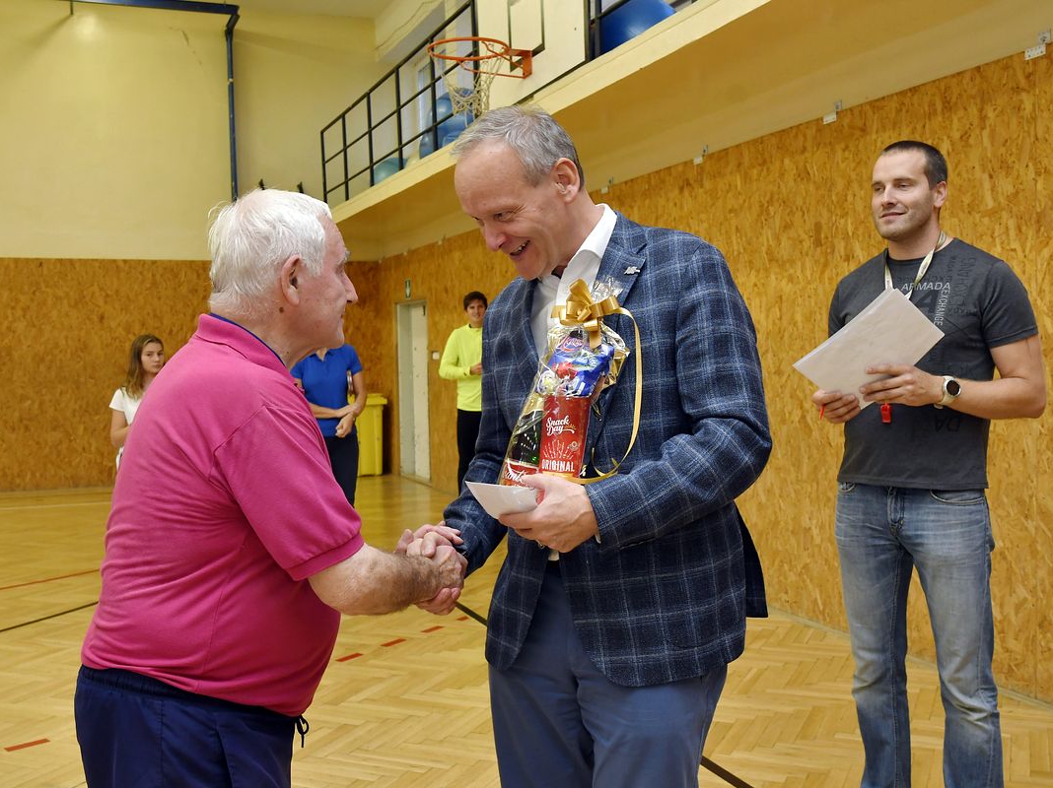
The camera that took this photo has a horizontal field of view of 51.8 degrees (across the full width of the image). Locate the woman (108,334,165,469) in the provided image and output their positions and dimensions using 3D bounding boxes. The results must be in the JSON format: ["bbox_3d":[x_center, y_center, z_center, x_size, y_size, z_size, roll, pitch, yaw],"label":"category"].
[{"bbox_3d":[-2.052,0.456,5.913,0.420,1.550,0.320,-3,3,-30],"label":"woman"}]

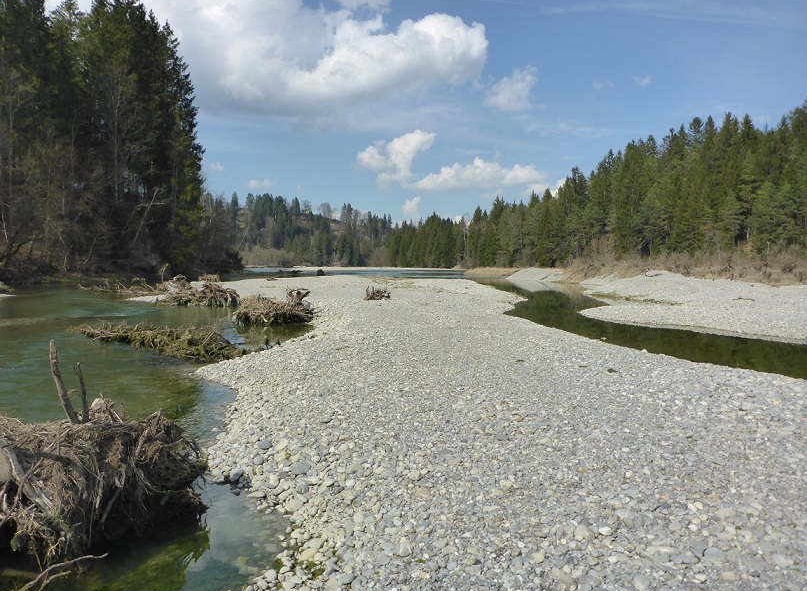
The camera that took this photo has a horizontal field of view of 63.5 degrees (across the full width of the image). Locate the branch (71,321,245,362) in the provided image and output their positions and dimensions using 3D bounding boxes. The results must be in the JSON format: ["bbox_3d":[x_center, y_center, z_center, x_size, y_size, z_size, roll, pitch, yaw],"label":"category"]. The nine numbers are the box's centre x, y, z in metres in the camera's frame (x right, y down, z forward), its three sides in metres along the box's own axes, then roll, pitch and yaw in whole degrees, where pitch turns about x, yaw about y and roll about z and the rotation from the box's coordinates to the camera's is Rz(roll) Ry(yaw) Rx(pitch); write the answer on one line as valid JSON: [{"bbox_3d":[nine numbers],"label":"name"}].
[{"bbox_3d":[-5.680,0.905,14.761,5.400,0.570,1.400,2,4,41],"label":"branch"}]

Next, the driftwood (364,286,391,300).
[{"bbox_3d":[-1.070,-0.092,27.728,1.030,0.550,0.700,0,3,0],"label":"driftwood"}]

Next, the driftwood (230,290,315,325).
[{"bbox_3d":[-4.170,0.371,21.142,2.300,1.020,1.500,0,3,0],"label":"driftwood"}]

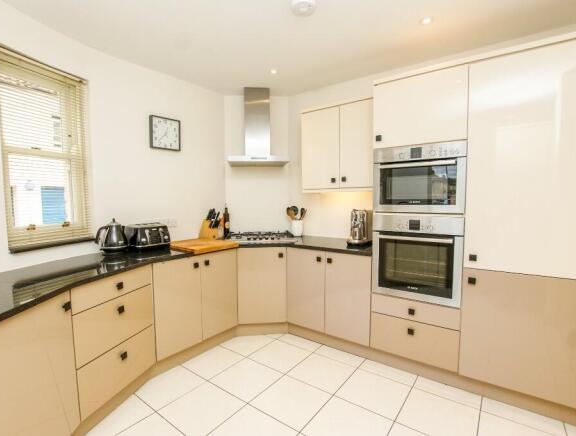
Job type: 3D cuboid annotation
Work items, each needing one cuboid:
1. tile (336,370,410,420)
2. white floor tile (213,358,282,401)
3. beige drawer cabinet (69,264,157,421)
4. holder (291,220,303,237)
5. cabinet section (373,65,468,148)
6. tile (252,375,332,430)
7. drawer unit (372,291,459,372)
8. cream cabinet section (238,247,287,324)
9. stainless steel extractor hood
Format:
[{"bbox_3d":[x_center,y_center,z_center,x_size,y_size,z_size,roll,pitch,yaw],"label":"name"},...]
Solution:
[{"bbox_3d":[0.590,1.196,1.876,0.390,0.010,0.390,2,5,33],"label":"tile"},{"bbox_3d":[-0.301,1.201,2.039,0.395,0.014,0.388,2,5,37],"label":"white floor tile"},{"bbox_3d":[-1.314,0.712,1.786,0.560,0.733,0.556,1,4,16],"label":"beige drawer cabinet"},{"bbox_3d":[0.102,0.121,3.160,0.130,0.178,0.130,0,4,0],"label":"holder"},{"bbox_3d":[1.053,-0.757,2.122,0.593,0.470,0.570,2,5,33],"label":"cabinet section"},{"bbox_3d":[0.026,1.213,1.814,0.395,0.014,0.388,2,5,37],"label":"tile"},{"bbox_3d":[1.066,0.800,2.231,0.593,0.446,0.570,2,5,33],"label":"drawer unit"},{"bbox_3d":[-0.250,0.628,2.876,0.480,0.722,0.580,-1,4,-2],"label":"cream cabinet section"},{"bbox_3d":[-0.304,-0.978,2.937,0.610,0.805,0.460,-1,4,-4],"label":"stainless steel extractor hood"}]

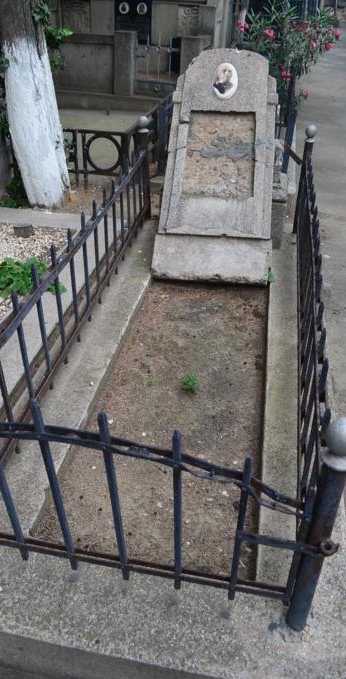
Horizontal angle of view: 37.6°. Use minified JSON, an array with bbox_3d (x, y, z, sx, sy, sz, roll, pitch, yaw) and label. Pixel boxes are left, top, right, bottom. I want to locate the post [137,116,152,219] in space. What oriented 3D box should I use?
[{"bbox_3d":[-0.189,-1.220,3.632,0.074,0.708,0.074,6,35,9],"label":"post"}]

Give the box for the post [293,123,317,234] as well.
[{"bbox_3d":[0.859,-1.049,3.376,0.074,0.717,0.074,6,35,9],"label":"post"}]

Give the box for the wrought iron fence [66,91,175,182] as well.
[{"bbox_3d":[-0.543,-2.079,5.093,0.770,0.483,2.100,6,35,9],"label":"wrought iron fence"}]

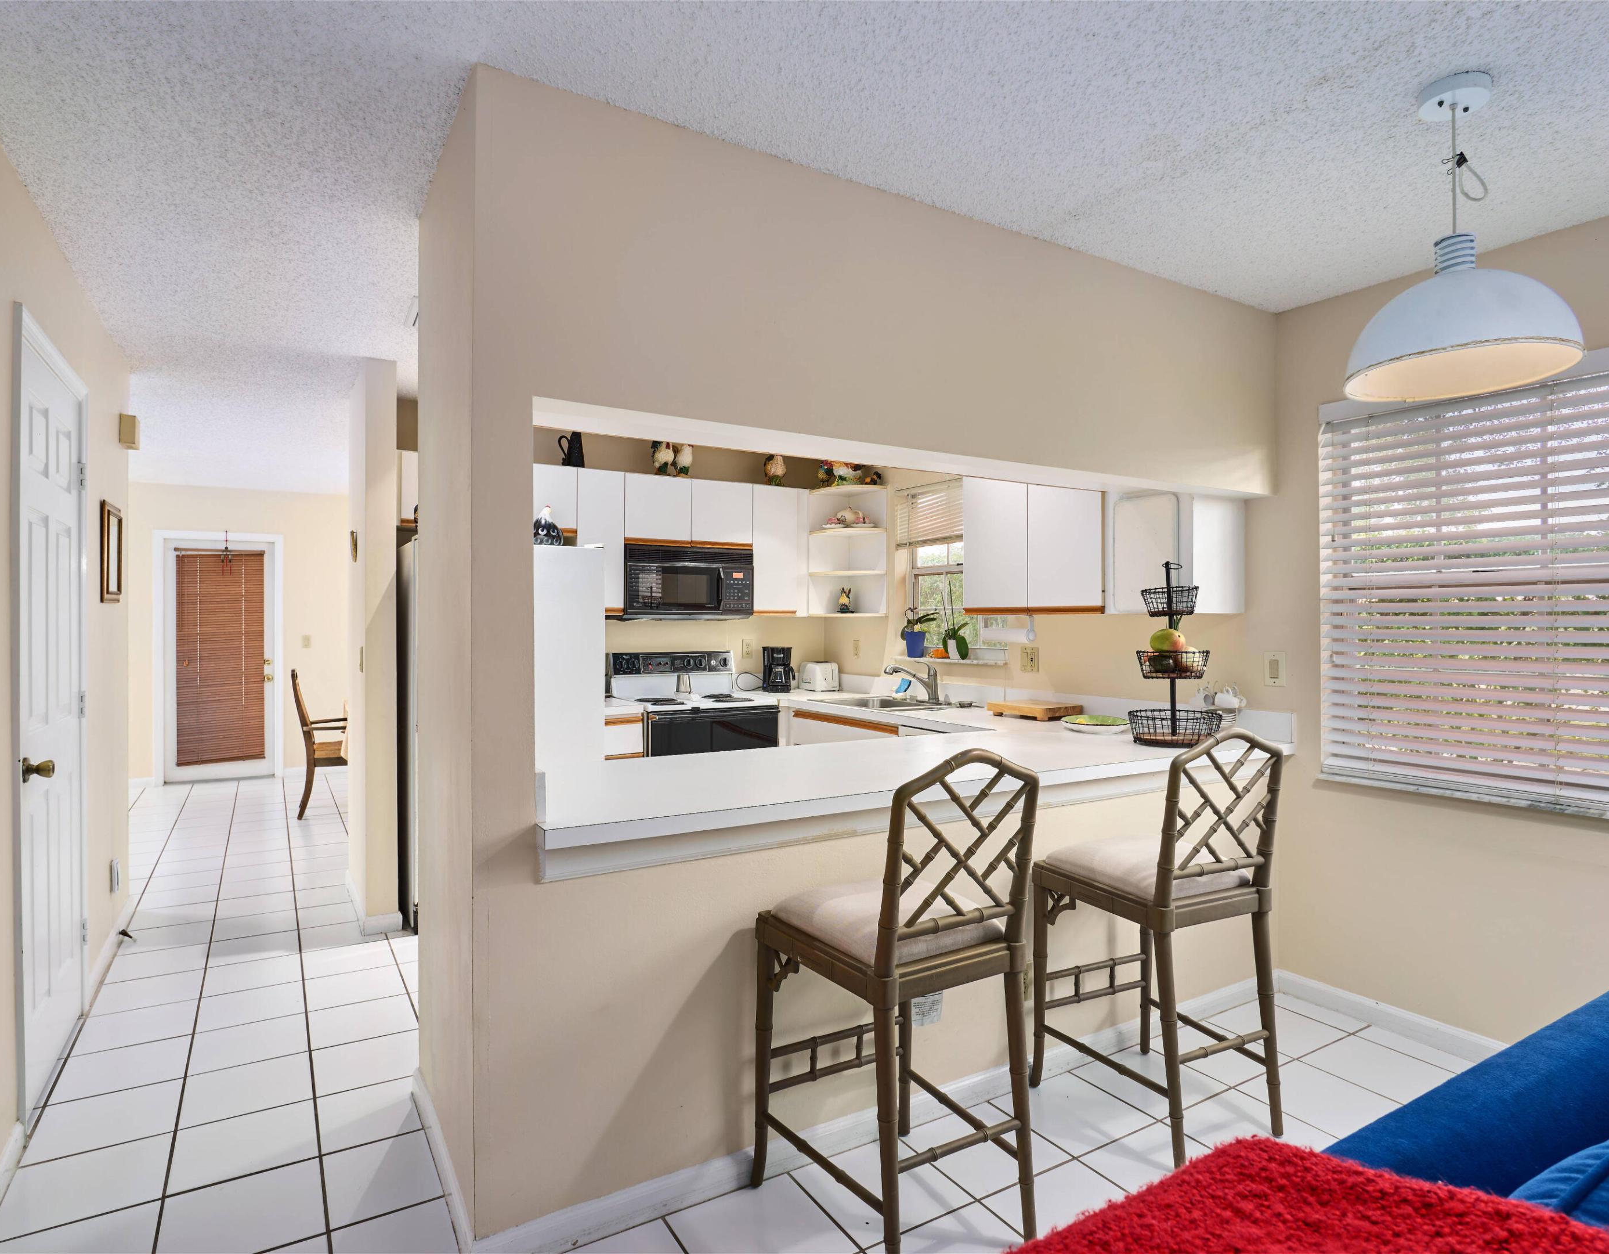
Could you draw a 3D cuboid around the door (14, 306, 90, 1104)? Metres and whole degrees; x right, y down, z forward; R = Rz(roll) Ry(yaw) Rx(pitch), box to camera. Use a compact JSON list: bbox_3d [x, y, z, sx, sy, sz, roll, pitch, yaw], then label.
[{"bbox_3d":[-2.257,0.275,2.605,0.060,2.081,0.806,0,0,-32],"label":"door"}]

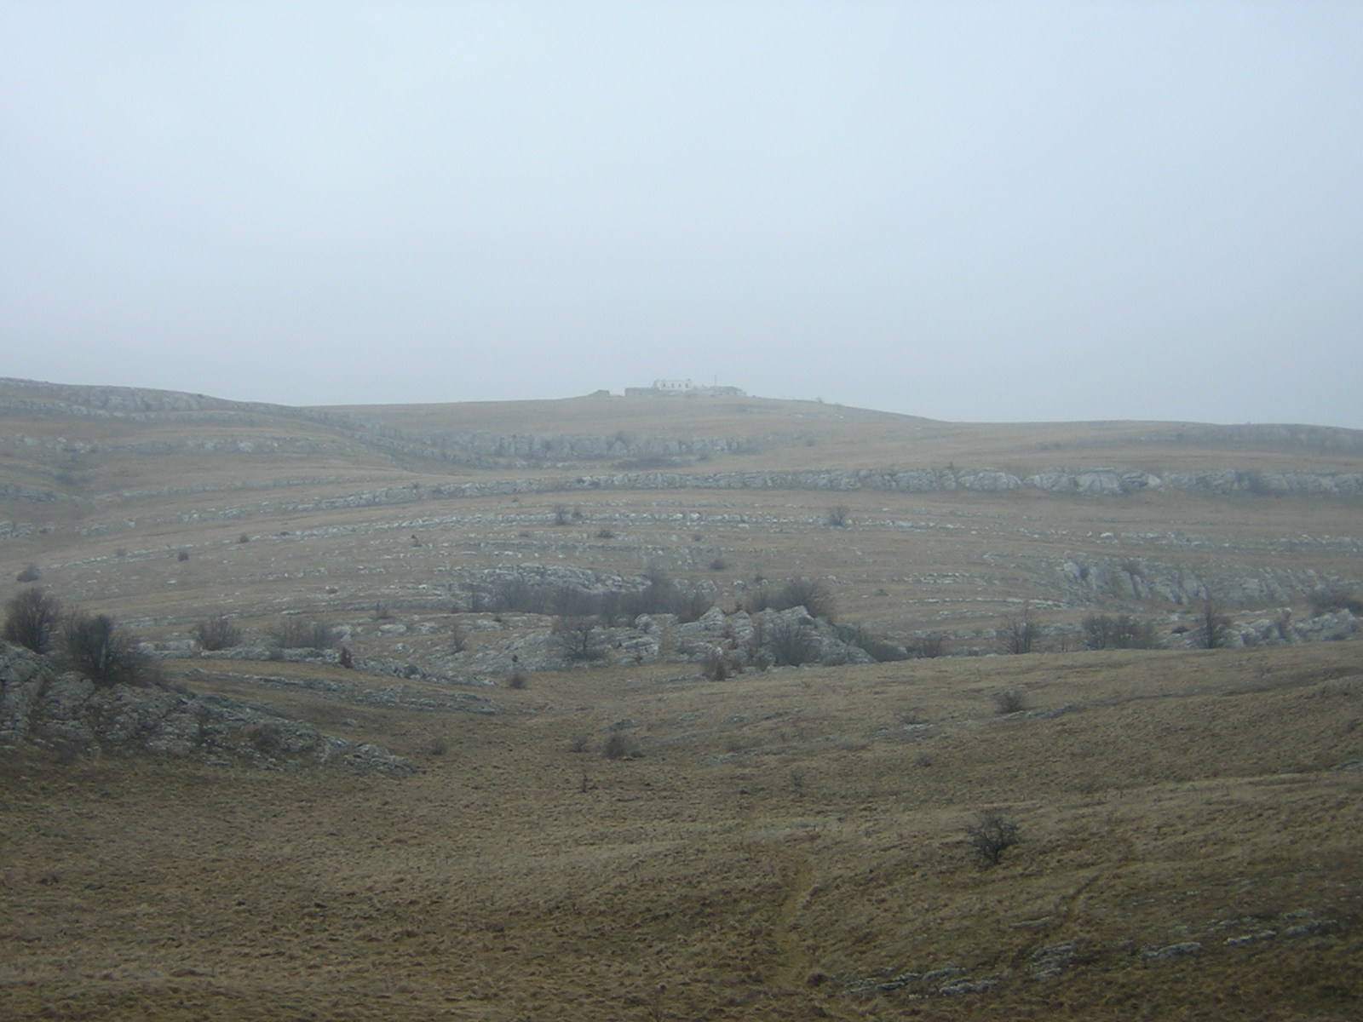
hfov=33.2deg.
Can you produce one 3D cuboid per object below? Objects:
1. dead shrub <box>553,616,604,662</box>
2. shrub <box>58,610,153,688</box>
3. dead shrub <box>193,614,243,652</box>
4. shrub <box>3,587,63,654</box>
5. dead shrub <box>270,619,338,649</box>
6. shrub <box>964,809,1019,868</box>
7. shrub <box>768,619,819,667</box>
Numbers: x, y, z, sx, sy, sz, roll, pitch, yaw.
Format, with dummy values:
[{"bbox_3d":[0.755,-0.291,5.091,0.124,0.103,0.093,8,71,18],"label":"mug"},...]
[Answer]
[{"bbox_3d":[-7.290,9.060,162.000,3.630,3.250,3.190,0,0,0],"label":"dead shrub"},{"bbox_3d":[-25.980,6.200,103.000,4.080,3.510,3.590,0,0,0],"label":"shrub"},{"bbox_3d":[-33.470,8.810,165.000,3.620,2.770,3.180,0,0,0],"label":"dead shrub"},{"bbox_3d":[-31.780,5.380,112.000,2.920,3.290,2.570,0,0,0],"label":"shrub"},{"bbox_3d":[-27.730,9.090,168.000,4.780,2.270,3.340,0,0,0],"label":"dead shrub"},{"bbox_3d":[9.530,10.040,70.000,1.730,1.760,1.520,0,0,0],"label":"shrub"},{"bbox_3d":[7.740,9.140,158.000,3.460,3.320,3.050,0,0,0],"label":"shrub"}]

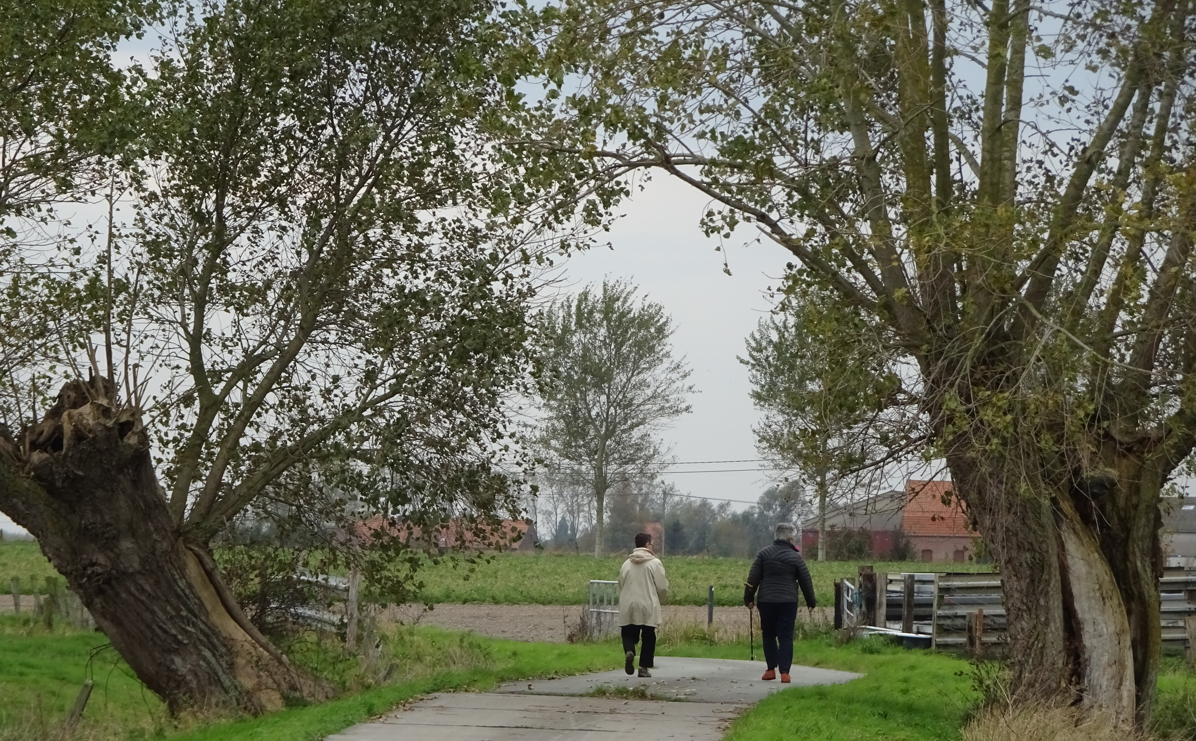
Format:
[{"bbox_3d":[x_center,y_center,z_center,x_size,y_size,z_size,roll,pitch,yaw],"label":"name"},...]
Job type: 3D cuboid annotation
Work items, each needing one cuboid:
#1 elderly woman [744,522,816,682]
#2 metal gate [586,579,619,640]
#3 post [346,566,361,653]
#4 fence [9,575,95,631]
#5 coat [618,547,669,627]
[{"bbox_3d":[1.898,2.416,83.500,0.730,1.650,0.450,0,-1,7],"label":"elderly woman"},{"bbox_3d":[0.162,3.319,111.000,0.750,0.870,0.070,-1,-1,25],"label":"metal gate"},{"bbox_3d":[-3.237,3.157,106.000,0.140,1.140,0.140,0,-1,0],"label":"post"},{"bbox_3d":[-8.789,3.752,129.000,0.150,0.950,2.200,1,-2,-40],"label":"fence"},{"bbox_3d":[0.486,2.321,86.000,0.550,0.870,0.380,0,-1,11],"label":"coat"}]

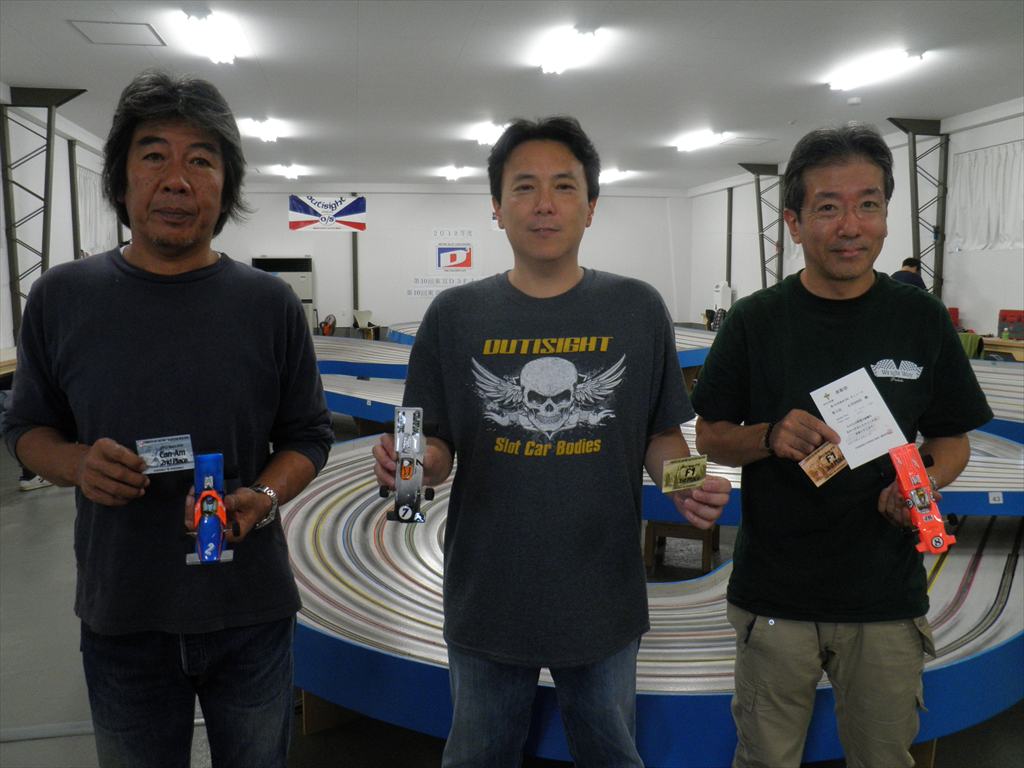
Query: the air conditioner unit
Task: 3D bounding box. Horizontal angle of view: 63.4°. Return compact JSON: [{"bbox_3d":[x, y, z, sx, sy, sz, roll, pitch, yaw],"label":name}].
[{"bbox_3d":[-4.335,-1.466,15.861,1.113,1.904,0.450,-2,7,-11],"label":"air conditioner unit"}]

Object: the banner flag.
[{"bbox_3d":[-3.541,-3.299,16.003,1.468,0.682,0.030,-2,7,-11],"label":"banner flag"}]

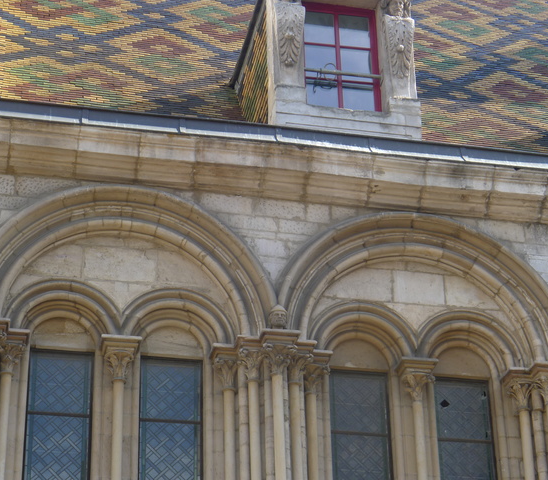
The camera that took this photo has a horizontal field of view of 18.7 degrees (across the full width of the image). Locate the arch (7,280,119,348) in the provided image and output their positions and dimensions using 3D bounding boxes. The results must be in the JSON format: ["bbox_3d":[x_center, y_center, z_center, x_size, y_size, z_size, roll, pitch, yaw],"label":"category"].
[{"bbox_3d":[-2.144,0.760,16.848,1.130,0.610,0.350,5,-29,-11],"label":"arch"}]

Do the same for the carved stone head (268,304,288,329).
[{"bbox_3d":[0.047,0.817,16.815,0.200,0.250,0.200,5,-29,-11],"label":"carved stone head"}]

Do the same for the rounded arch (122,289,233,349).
[{"bbox_3d":[-1.014,0.853,17.066,1.130,0.610,0.350,5,-29,-11],"label":"rounded arch"}]

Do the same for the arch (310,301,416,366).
[{"bbox_3d":[0.915,1.022,17.456,1.130,0.610,0.350,5,-29,-11],"label":"arch"}]

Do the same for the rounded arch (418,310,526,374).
[{"bbox_3d":[2.017,1.123,17.687,1.130,0.610,0.350,5,-29,-11],"label":"rounded arch"}]

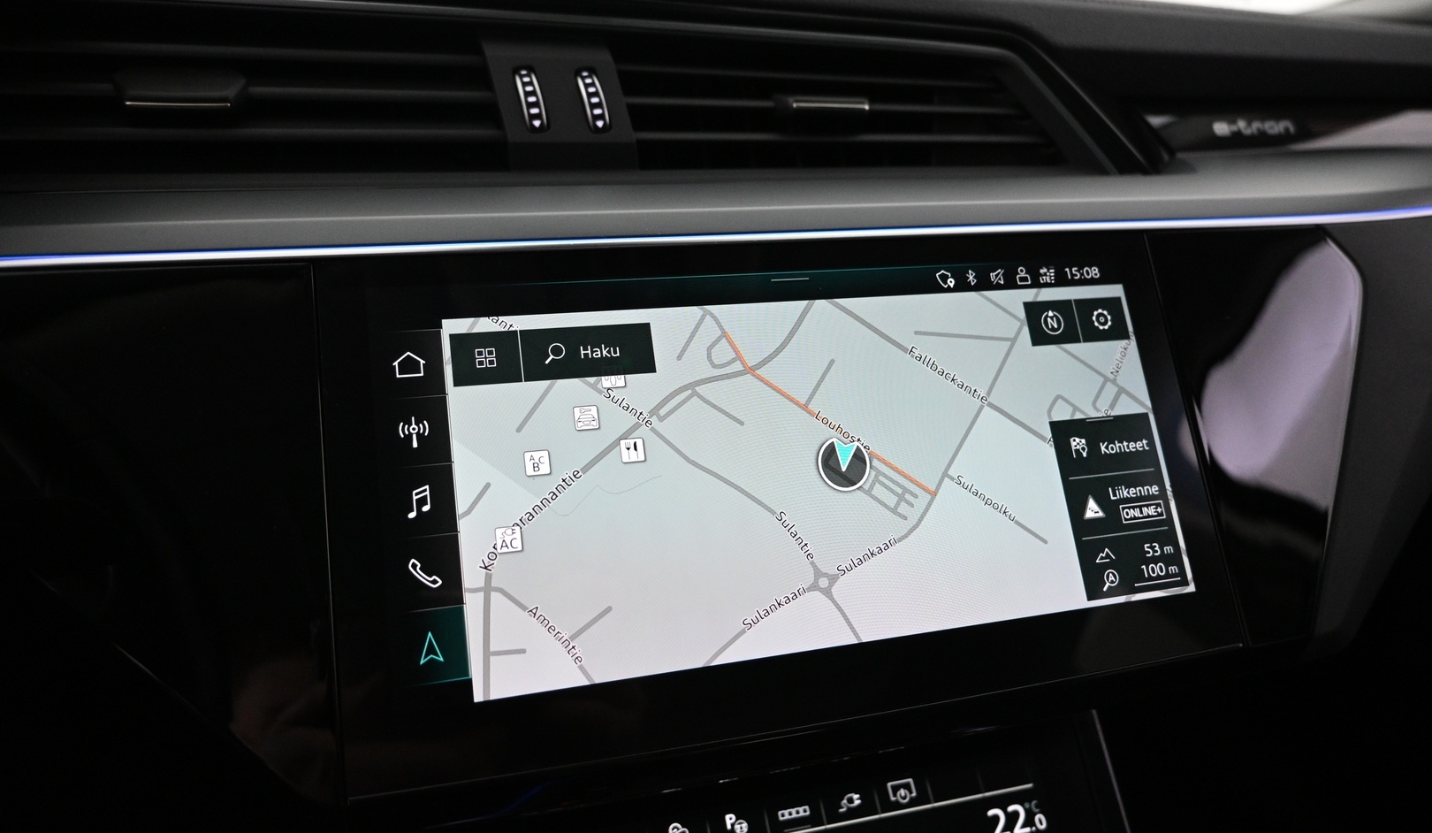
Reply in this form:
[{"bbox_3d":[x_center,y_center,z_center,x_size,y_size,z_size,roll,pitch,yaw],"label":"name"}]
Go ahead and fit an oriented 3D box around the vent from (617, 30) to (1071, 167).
[{"bbox_3d":[0.047,-0.106,0.338,0.176,0.043,0.038,-7,0,-23],"label":"vent"}]

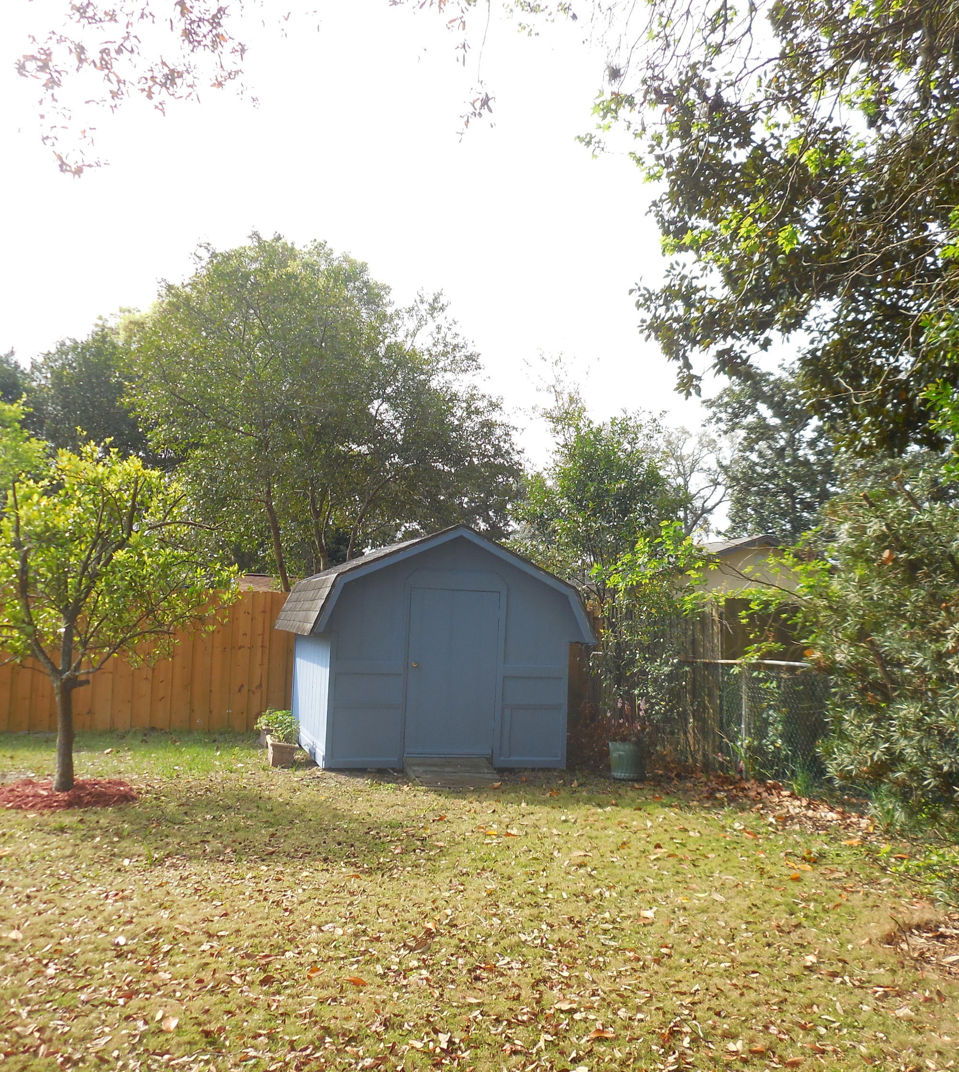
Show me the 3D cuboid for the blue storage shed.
[{"bbox_3d":[-0.647,1.186,11.602,2.880,2.420,3.000,3,-5,-17],"label":"blue storage shed"}]

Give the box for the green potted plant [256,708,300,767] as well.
[{"bbox_3d":[-2.015,2.015,10.350,0.400,0.550,0.520,3,-5,-17],"label":"green potted plant"}]

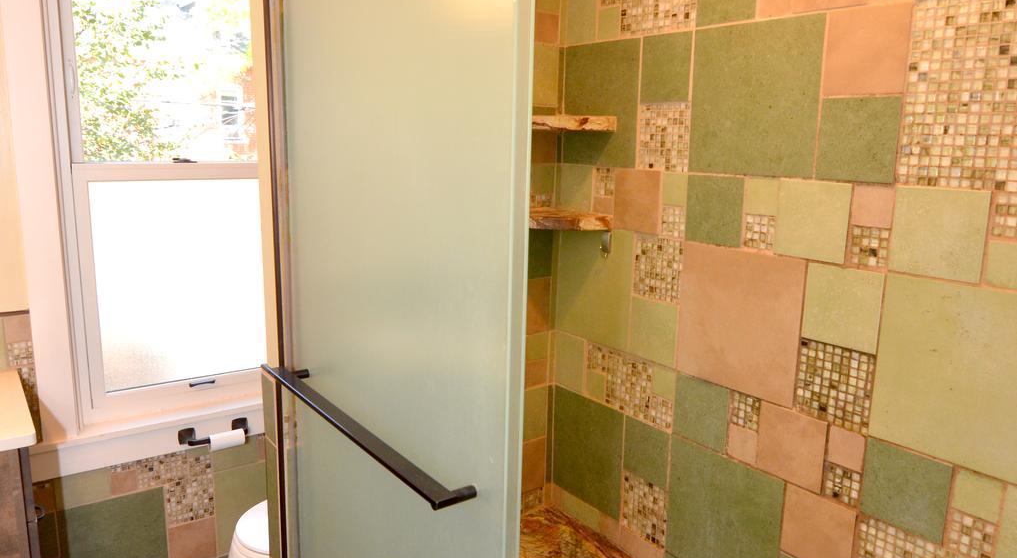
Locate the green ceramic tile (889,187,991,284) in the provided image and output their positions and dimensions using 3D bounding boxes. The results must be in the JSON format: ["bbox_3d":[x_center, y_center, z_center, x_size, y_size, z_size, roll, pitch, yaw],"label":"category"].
[{"bbox_3d":[0.730,-0.077,1.158,0.010,0.146,0.146,-8,14,-38],"label":"green ceramic tile"}]

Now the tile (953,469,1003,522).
[{"bbox_3d":[0.797,0.370,1.155,0.010,0.072,0.072,-7,13,-36],"label":"tile"}]

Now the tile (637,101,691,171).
[{"bbox_3d":[0.374,-0.331,1.618,0.012,0.152,0.149,-7,12,-36],"label":"tile"}]

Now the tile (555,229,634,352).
[{"bbox_3d":[0.233,0.025,1.871,0.012,0.309,0.296,-7,12,-36],"label":"tile"}]

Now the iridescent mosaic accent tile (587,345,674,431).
[{"bbox_3d":[0.317,0.281,1.794,0.012,0.152,0.310,-7,12,-36],"label":"iridescent mosaic accent tile"}]

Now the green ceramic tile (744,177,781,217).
[{"bbox_3d":[0.524,-0.171,1.405,0.010,0.074,0.075,-6,13,-35],"label":"green ceramic tile"}]

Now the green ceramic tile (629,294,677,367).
[{"bbox_3d":[0.365,0.131,1.697,0.010,0.150,0.150,-6,12,-35],"label":"green ceramic tile"}]

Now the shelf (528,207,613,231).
[{"bbox_3d":[0.091,-0.145,1.790,0.277,0.044,0.227,-7,12,-36],"label":"shelf"}]

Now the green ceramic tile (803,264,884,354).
[{"bbox_3d":[0.638,0.053,1.299,0.010,0.146,0.146,-8,14,-38],"label":"green ceramic tile"}]

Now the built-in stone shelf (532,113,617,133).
[{"bbox_3d":[0.116,-0.402,1.759,0.228,0.037,0.228,-7,13,-36],"label":"built-in stone shelf"}]

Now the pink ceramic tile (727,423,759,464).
[{"bbox_3d":[0.528,0.368,1.523,0.010,0.074,0.073,-7,13,-36],"label":"pink ceramic tile"}]

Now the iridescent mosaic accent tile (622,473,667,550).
[{"bbox_3d":[0.356,0.596,1.780,0.011,0.149,0.149,-6,12,-35],"label":"iridescent mosaic accent tile"}]

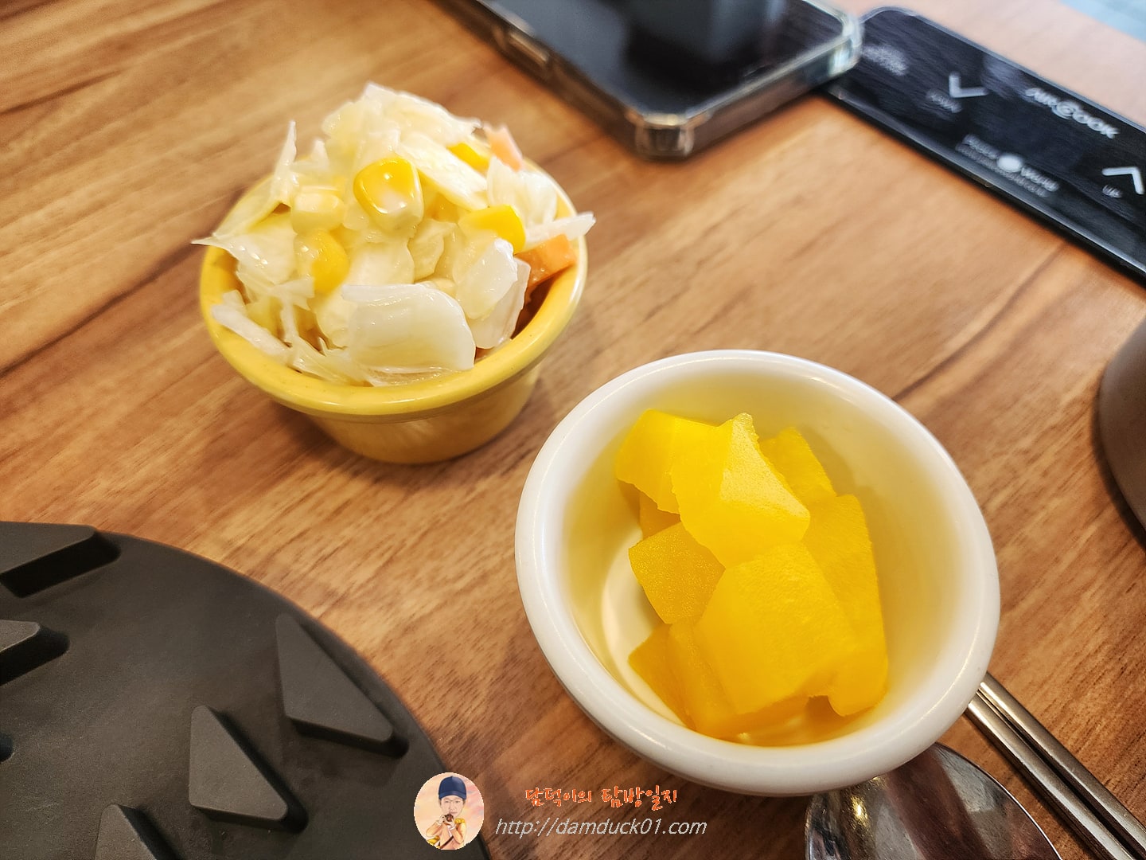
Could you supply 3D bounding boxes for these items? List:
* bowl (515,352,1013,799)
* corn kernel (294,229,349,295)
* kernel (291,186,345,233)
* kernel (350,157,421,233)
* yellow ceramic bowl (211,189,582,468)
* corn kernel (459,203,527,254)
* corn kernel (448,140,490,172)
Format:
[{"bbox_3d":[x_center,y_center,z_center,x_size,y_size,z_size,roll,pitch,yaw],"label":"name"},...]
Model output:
[{"bbox_3d":[0.026,0.023,0.121,0.069,0.033,0.069,1,57,-1],"label":"bowl"},{"bbox_3d":[-0.039,-0.026,0.117,0.009,0.008,0.008,3,57,0],"label":"corn kernel"},{"bbox_3d":[-0.039,-0.034,0.118,0.009,0.007,0.007,3,57,0],"label":"kernel"},{"bbox_3d":[-0.029,-0.036,0.118,0.010,0.009,0.008,3,57,0],"label":"kernel"},{"bbox_3d":[-0.032,-0.023,0.149,0.069,0.033,0.069,1,57,-1],"label":"yellow ceramic bowl"},{"bbox_3d":[-0.013,-0.032,0.124,0.010,0.007,0.008,3,57,0],"label":"corn kernel"},{"bbox_3d":[-0.017,-0.045,0.127,0.009,0.007,0.007,3,57,0],"label":"corn kernel"}]

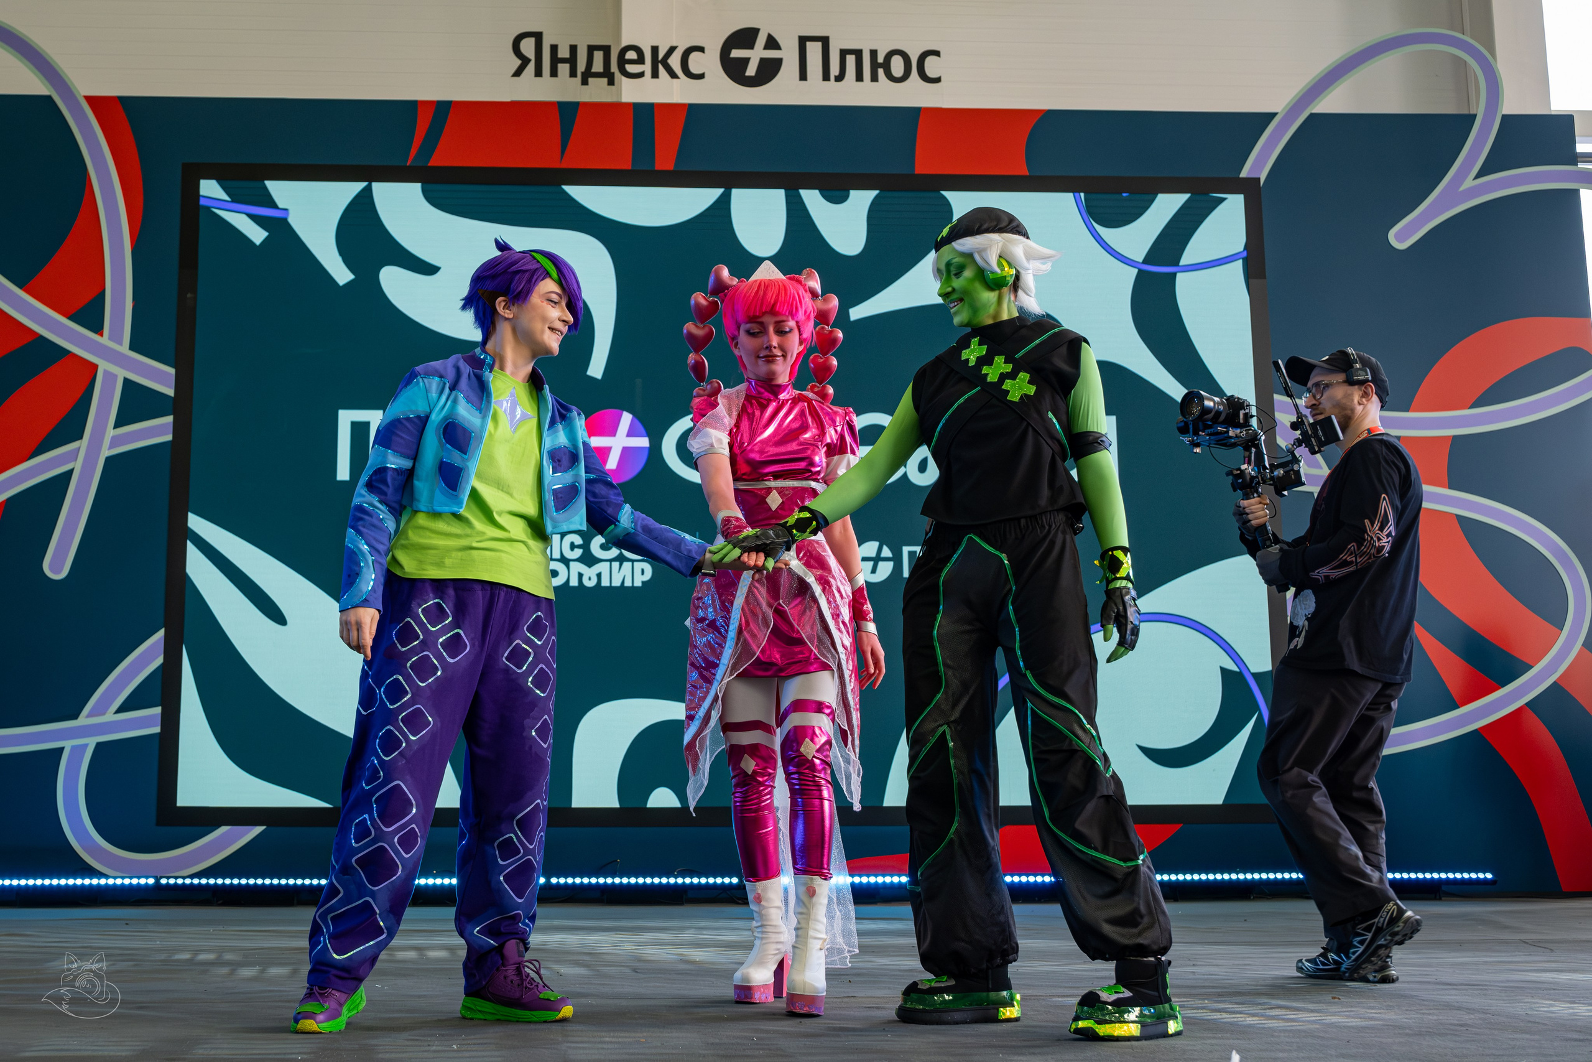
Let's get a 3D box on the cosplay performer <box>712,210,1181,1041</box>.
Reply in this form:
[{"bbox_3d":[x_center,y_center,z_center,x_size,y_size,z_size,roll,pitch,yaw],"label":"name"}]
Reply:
[{"bbox_3d":[0.332,0.159,3.368,0.860,1.860,0.620,-6,-10,38],"label":"cosplay performer"}]

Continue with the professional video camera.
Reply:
[{"bbox_3d":[1.238,-0.206,4.030,0.400,0.520,0.250,4,-9,-30],"label":"professional video camera"}]

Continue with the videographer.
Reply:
[{"bbox_3d":[1.428,0.324,4.051,0.500,1.690,0.490,1,-8,-11],"label":"videographer"}]

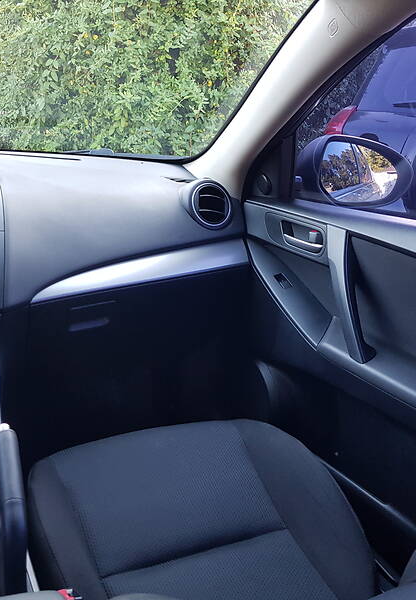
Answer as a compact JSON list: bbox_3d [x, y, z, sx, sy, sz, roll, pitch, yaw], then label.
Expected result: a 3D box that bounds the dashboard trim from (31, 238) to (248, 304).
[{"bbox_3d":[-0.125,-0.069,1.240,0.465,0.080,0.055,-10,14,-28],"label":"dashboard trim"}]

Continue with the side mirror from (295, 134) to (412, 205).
[{"bbox_3d":[0.314,-0.286,1.326,0.230,0.148,0.125,-2,16,-19],"label":"side mirror"}]

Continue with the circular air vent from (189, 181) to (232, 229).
[{"bbox_3d":[0.004,-0.203,1.290,0.098,0.098,0.040,-6,-3,-31],"label":"circular air vent"}]

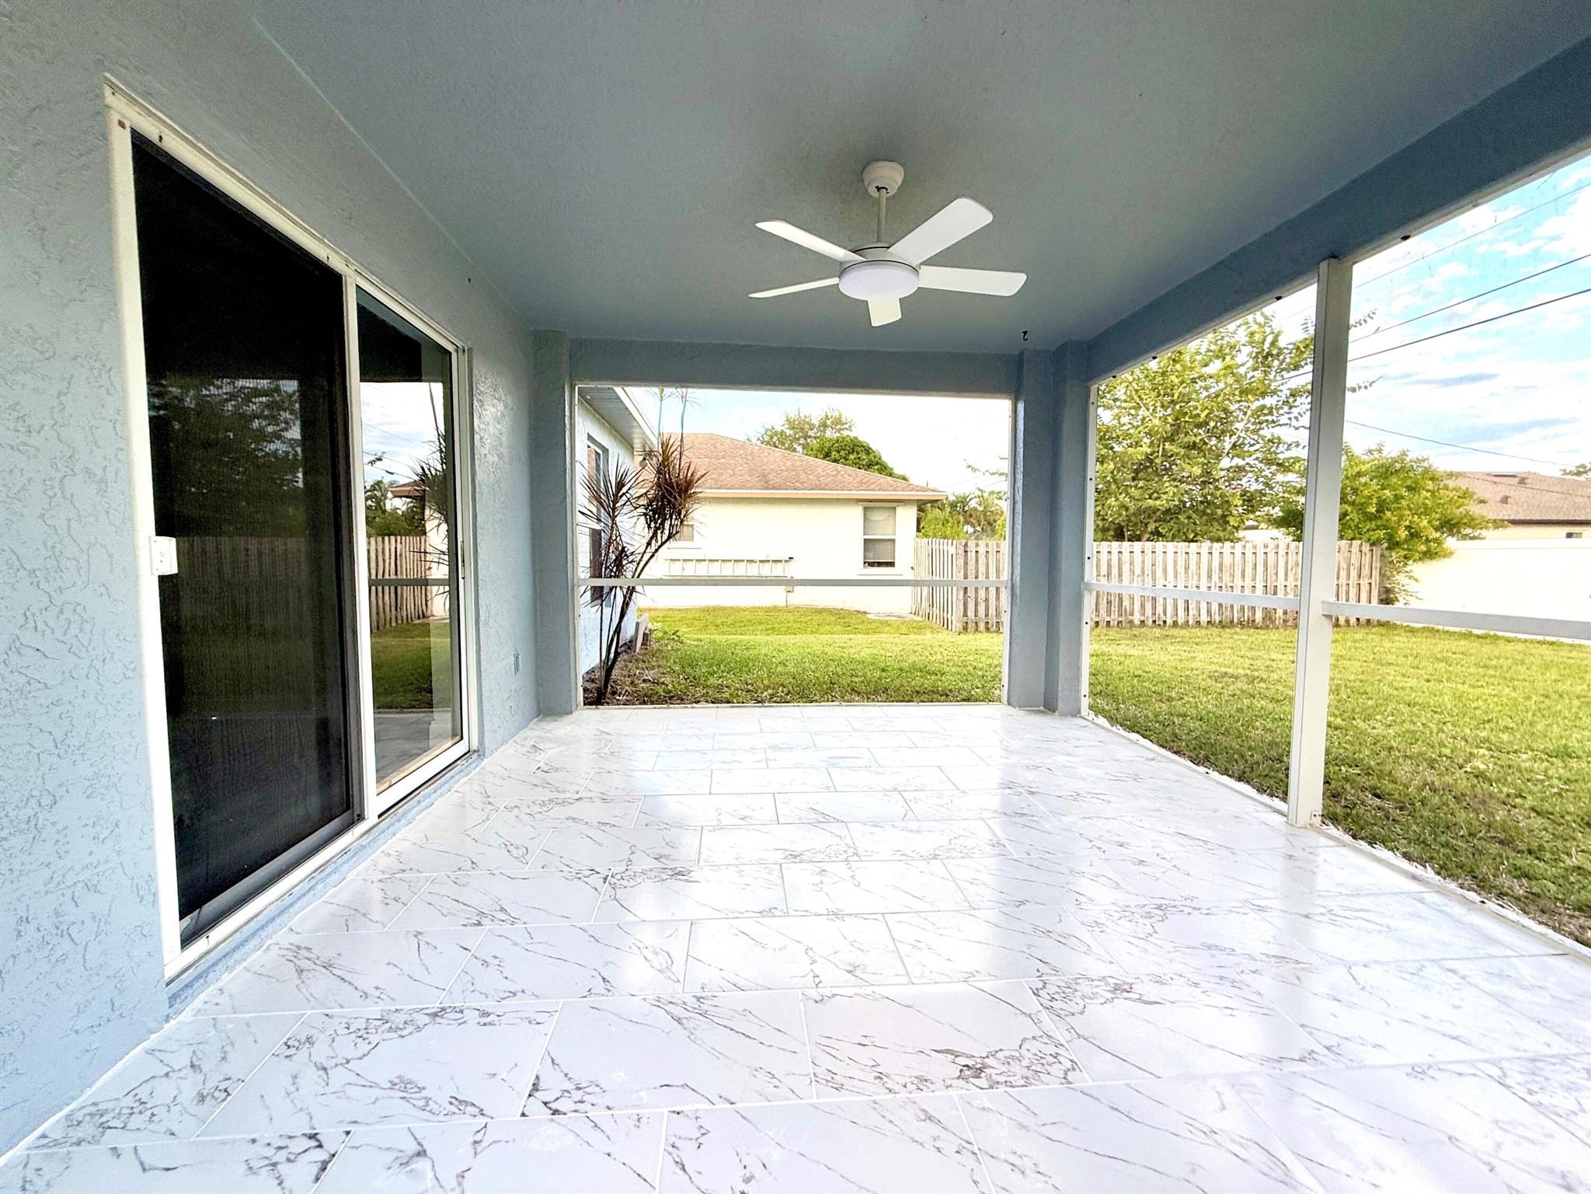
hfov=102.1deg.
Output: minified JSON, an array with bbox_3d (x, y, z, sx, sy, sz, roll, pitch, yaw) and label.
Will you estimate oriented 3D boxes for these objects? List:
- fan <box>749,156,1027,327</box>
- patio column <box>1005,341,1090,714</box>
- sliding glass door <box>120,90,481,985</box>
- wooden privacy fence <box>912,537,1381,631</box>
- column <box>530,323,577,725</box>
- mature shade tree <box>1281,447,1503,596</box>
[{"bbox_3d":[0.324,-1.377,2.432,1.093,0.440,1.093,0,4,-5],"label":"fan"},{"bbox_3d":[1.790,-0.461,4.591,0.457,2.542,0.457,0,4,-5],"label":"patio column"},{"bbox_3d":[-1.549,-0.166,2.349,0.100,2.009,1.868,0,4,-5],"label":"sliding glass door"},{"bbox_3d":[7.842,-0.300,14.484,9.900,1.900,2.400,0,4,-7],"label":"wooden privacy fence"},{"bbox_3d":[-1.603,-0.478,4.389,0.229,2.542,0.279,0,4,-5],"label":"column"},{"bbox_3d":[14.498,-1.583,15.918,4.100,4.240,4.100,4,5,42],"label":"mature shade tree"}]

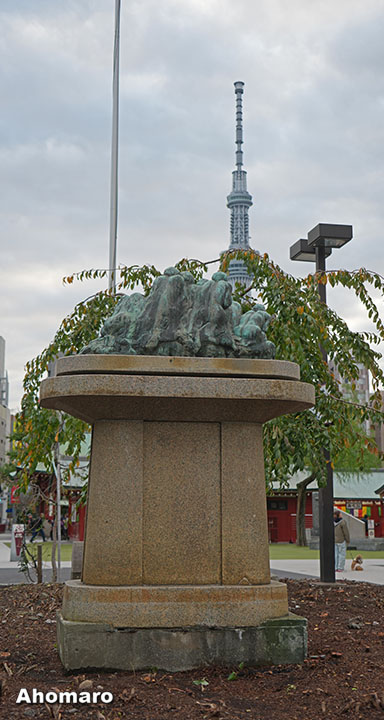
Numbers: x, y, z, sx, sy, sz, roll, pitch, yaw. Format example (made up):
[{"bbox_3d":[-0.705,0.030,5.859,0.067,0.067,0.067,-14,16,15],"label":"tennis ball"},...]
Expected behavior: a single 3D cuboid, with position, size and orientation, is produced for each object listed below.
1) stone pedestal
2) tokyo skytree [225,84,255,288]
[{"bbox_3d":[-0.128,1.250,8.104,2.330,2.402,1.262,2,-9,-11],"label":"stone pedestal"},{"bbox_3d":[68.526,-96.653,1376.075,68.000,634.000,68.000,0,-9,3],"label":"tokyo skytree"}]

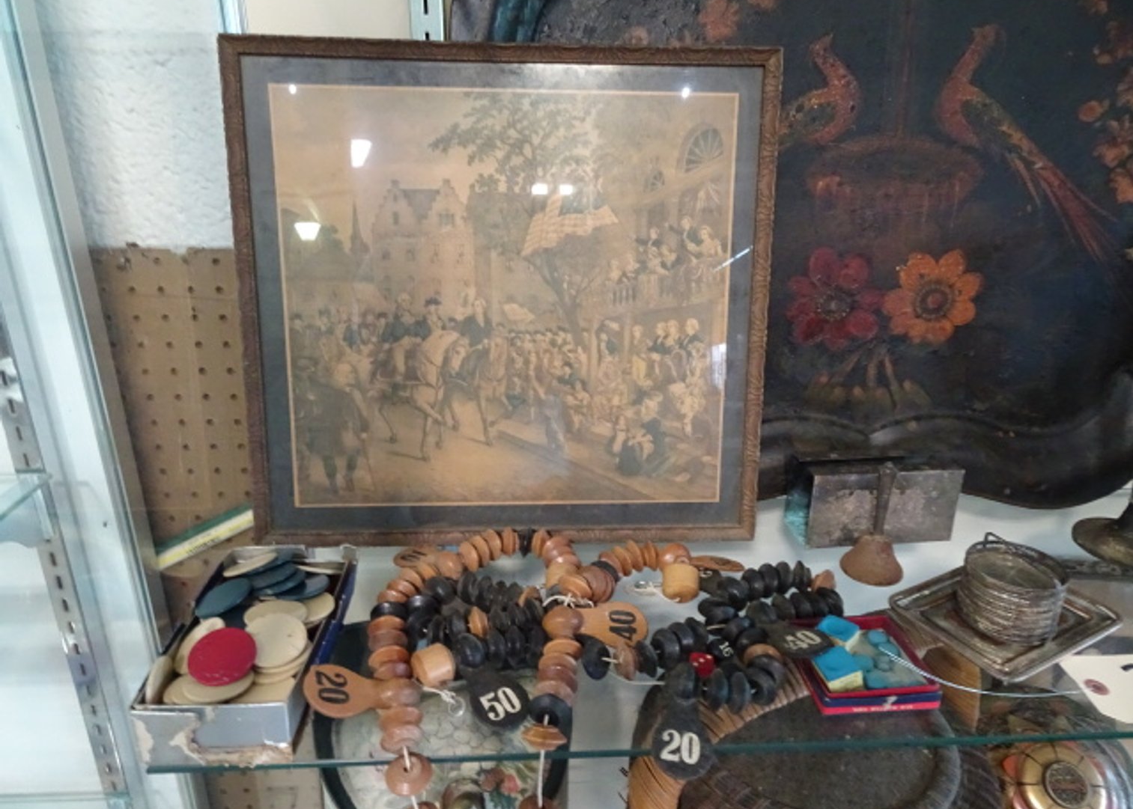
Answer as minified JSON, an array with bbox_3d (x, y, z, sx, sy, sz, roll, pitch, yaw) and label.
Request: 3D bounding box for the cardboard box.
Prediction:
[{"bbox_3d":[-0.203,0.159,0.523,0.086,0.044,0.164,0,22,-3],"label":"cardboard box"}]

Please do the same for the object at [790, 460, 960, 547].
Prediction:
[{"bbox_3d":[0.274,0.084,0.700,0.131,0.067,0.045,-1,22,-6],"label":"object"}]

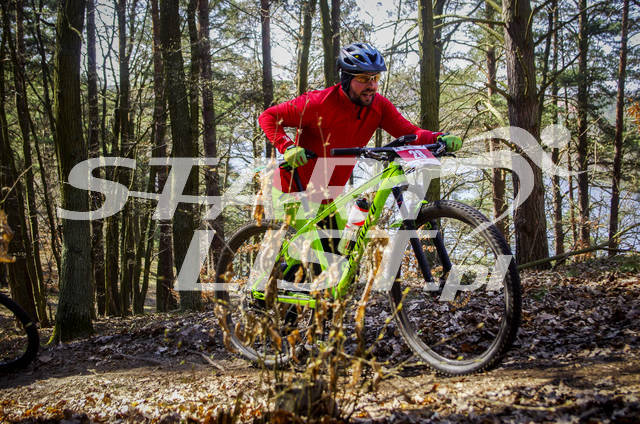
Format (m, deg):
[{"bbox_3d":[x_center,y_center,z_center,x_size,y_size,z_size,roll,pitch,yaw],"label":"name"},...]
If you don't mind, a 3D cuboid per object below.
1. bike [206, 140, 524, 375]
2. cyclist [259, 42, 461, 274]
[{"bbox_3d":[0.130,0.206,4.886,1.875,1.060,0.750,-6,-2,44],"label":"bike"},{"bbox_3d":[0.110,-0.030,5.200,0.700,1.630,1.030,-4,4,-33],"label":"cyclist"}]

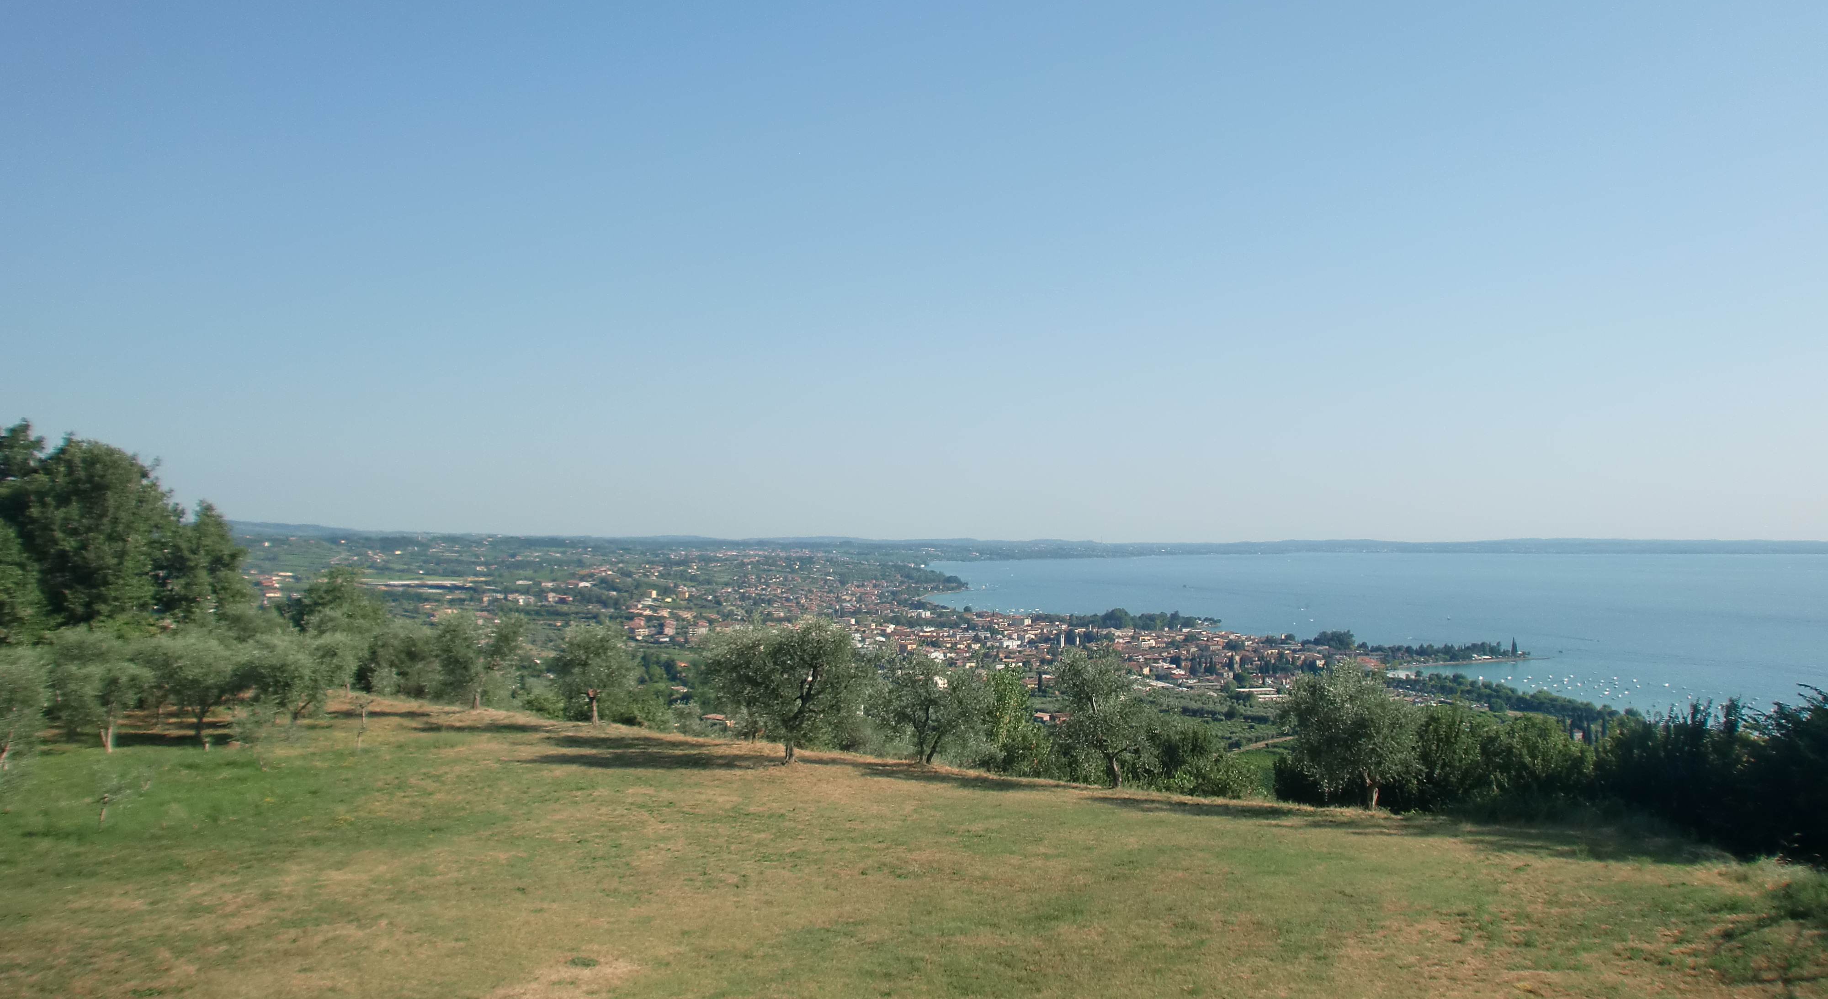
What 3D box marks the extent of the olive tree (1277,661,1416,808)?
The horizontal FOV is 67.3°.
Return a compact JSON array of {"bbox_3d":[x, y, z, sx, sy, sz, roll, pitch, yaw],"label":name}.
[{"bbox_3d":[11.188,6.074,35.500,3.580,3.840,3.510,0,-2,0],"label":"olive tree"}]

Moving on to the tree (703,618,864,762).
[{"bbox_3d":[-3.807,5.575,40.000,4.660,4.200,4.660,0,-2,0],"label":"tree"}]

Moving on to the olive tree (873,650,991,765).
[{"bbox_3d":[0.520,6.054,40.000,3.410,3.330,3.340,0,-2,0],"label":"olive tree"}]

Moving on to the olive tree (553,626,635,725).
[{"bbox_3d":[-11.209,6.091,48.000,2.900,3.540,3.040,0,-2,0],"label":"olive tree"}]

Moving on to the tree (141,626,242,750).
[{"bbox_3d":[-22.632,5.926,43.000,3.270,3.670,3.430,0,-2,0],"label":"tree"}]

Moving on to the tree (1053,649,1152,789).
[{"bbox_3d":[5.080,5.869,37.000,2.730,3.770,3.010,0,-2,0],"label":"tree"}]

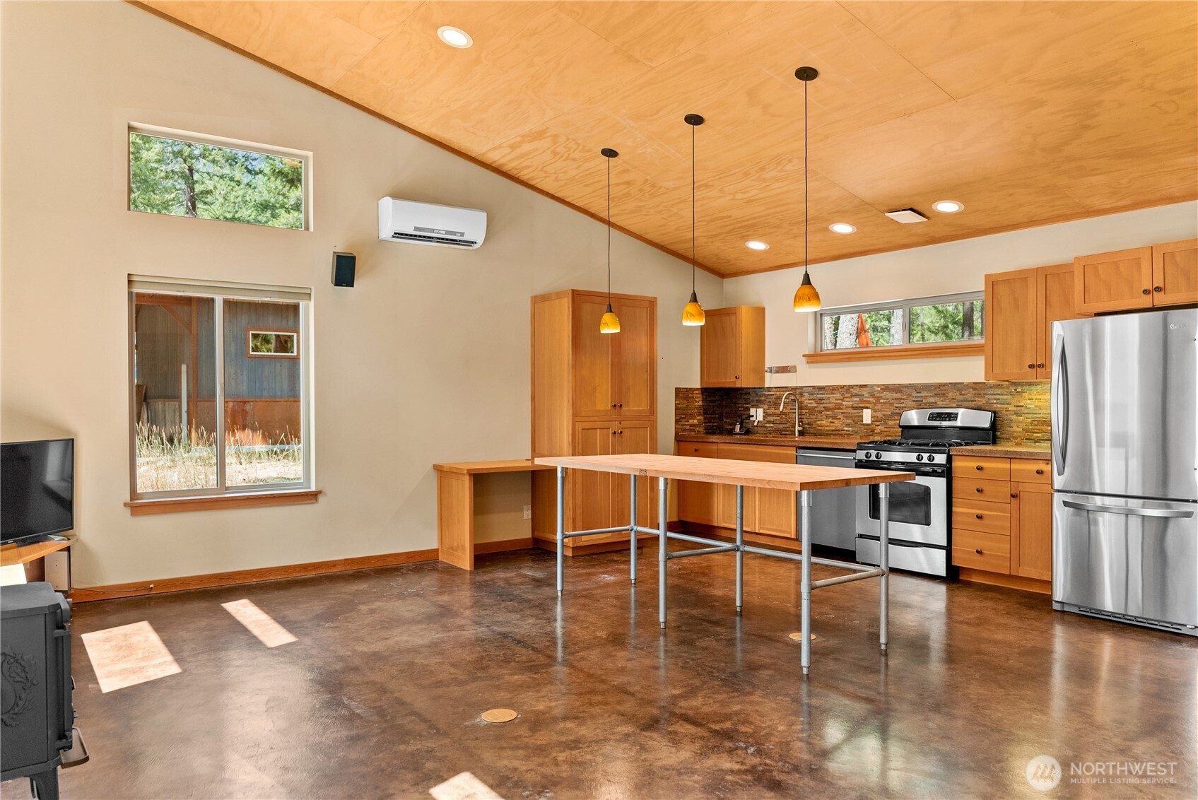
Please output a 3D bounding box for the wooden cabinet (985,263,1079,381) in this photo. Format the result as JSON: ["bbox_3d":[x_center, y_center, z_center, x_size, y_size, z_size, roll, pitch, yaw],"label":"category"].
[{"bbox_3d":[3.007,-0.497,5.332,0.330,0.732,0.707,0,0,-35],"label":"wooden cabinet"}]

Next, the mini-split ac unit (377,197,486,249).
[{"bbox_3d":[-1.272,-1.363,6.182,0.795,0.284,0.235,0,0,-35],"label":"mini-split ac unit"}]

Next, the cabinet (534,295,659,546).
[{"bbox_3d":[-0.034,0.191,7.052,0.914,2.184,0.633,0,0,-36],"label":"cabinet"}]

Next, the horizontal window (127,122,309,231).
[{"bbox_3d":[-2.573,-1.498,5.489,1.152,0.570,0.100,0,0,-35],"label":"horizontal window"}]

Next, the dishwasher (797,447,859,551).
[{"bbox_3d":[2.092,0.813,6.694,0.596,0.818,0.600,0,0,-36],"label":"dishwasher"}]

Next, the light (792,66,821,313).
[{"bbox_3d":[1.153,-1.161,4.424,0.150,1.330,0.150,0,0,0],"label":"light"}]

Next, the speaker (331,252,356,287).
[{"bbox_3d":[-1.903,-0.976,5.950,0.146,0.232,0.141,0,13,-29],"label":"speaker"}]

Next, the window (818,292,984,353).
[{"bbox_3d":[2.574,-0.638,6.777,0.101,0.404,1.838,0,0,-36],"label":"window"}]

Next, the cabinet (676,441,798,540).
[{"bbox_3d":[1.447,0.774,7.333,0.600,0.765,1.459,0,0,-35],"label":"cabinet"}]

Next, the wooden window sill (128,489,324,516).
[{"bbox_3d":[-2.526,0.698,5.449,1.225,0.092,0.090,0,0,-35],"label":"wooden window sill"}]

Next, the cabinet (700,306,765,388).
[{"bbox_3d":[1.300,-0.504,7.788,0.310,0.778,0.549,0,0,-35],"label":"cabinet"}]

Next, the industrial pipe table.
[{"bbox_3d":[0.583,0.820,4.557,0.914,0.899,2.111,0,0,-38],"label":"industrial pipe table"}]

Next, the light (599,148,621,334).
[{"bbox_3d":[0.082,-1.163,5.872,0.150,1.340,0.150,0,0,0],"label":"light"}]

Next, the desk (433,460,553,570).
[{"bbox_3d":[-0.754,0.883,6.306,0.910,0.753,0.619,0,0,-35],"label":"desk"}]

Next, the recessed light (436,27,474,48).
[{"bbox_3d":[-0.897,-2.260,4.977,0.202,0.030,0.202,11,-8,2],"label":"recessed light"}]

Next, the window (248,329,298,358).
[{"bbox_3d":[-8.152,-1.417,20.000,1.260,0.720,0.100,0,0,-36],"label":"window"}]

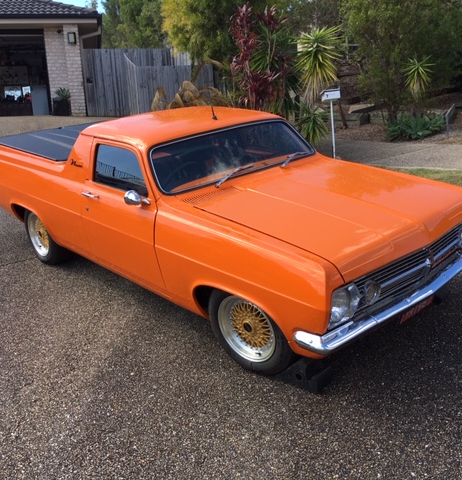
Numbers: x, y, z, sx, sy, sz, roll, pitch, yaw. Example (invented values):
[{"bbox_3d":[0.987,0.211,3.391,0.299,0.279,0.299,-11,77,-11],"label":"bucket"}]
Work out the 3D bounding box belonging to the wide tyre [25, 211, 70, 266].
[{"bbox_3d":[-1.697,-0.073,4.993,0.215,0.600,0.600,-21,26,-39],"label":"wide tyre"}]

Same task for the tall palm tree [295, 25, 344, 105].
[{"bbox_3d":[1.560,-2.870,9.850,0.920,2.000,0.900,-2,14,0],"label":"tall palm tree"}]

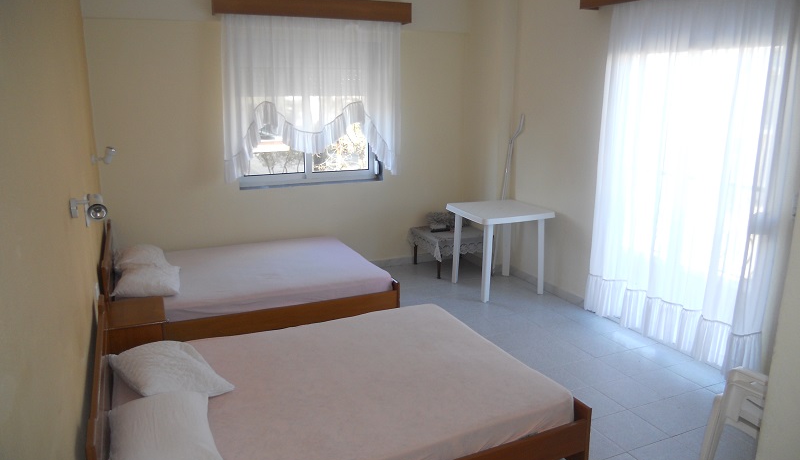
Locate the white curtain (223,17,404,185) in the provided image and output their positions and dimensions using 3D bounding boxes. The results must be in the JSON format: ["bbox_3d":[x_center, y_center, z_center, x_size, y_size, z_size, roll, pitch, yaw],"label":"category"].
[{"bbox_3d":[-0.764,-1.150,5.716,1.614,1.479,0.146,-6,15,-25],"label":"white curtain"}]

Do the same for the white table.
[{"bbox_3d":[0.903,0.173,5.700,0.706,0.739,0.725,-6,15,-25],"label":"white table"}]

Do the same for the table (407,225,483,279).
[{"bbox_3d":[0.523,0.203,6.363,0.595,0.375,0.578,-6,15,-25],"label":"table"}]

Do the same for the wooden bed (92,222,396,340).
[{"bbox_3d":[-1.196,0.340,4.902,2.015,0.754,1.385,-6,15,-25],"label":"wooden bed"}]

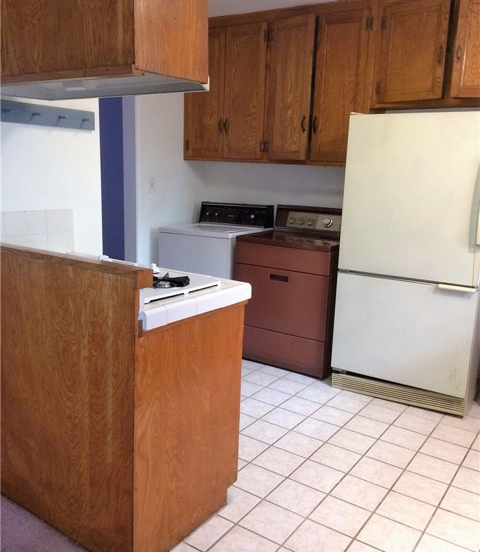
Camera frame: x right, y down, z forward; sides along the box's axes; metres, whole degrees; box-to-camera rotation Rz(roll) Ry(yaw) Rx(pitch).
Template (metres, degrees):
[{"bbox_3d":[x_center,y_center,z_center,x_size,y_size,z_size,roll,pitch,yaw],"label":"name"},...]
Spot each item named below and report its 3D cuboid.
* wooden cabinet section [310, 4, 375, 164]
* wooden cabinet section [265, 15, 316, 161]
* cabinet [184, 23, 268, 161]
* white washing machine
[{"bbox_3d":[0.755,-1.295,3.765,0.397,0.997,0.317,9,13,30],"label":"wooden cabinet section"},{"bbox_3d":[0.432,-1.344,3.948,0.352,0.997,0.327,9,13,30],"label":"wooden cabinet section"},{"bbox_3d":[-0.044,-1.435,4.314,0.753,1.009,0.310,9,13,31],"label":"cabinet"},{"bbox_3d":[-0.197,-0.046,4.467,0.673,1.089,0.652,9,13,31],"label":"white washing machine"}]

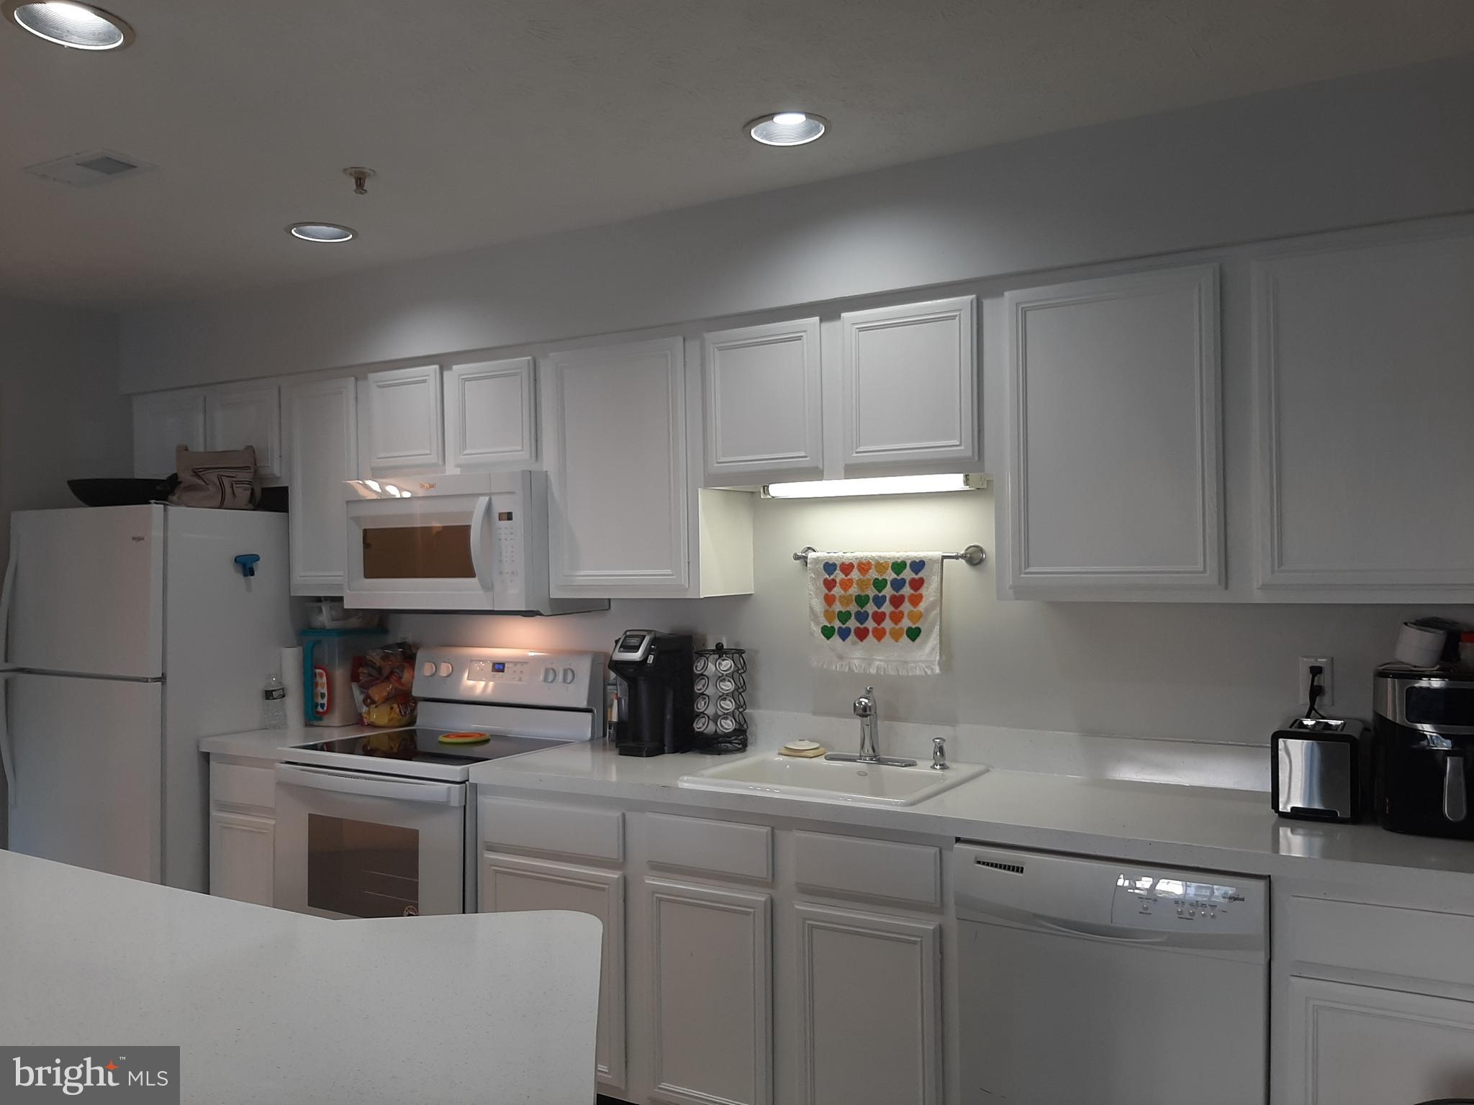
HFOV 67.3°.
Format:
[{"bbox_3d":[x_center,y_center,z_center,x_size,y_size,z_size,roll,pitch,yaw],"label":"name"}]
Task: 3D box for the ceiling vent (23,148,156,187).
[{"bbox_3d":[-1.630,-0.958,2.791,0.325,0.020,0.160,-1,-1,29],"label":"ceiling vent"}]

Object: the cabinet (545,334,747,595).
[{"bbox_3d":[-0.264,-0.246,3.340,0.530,0.763,0.330,-1,-1,29],"label":"cabinet"}]

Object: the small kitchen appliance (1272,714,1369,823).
[{"bbox_3d":[1.296,0.476,2.466,0.170,0.188,0.260,-1,-1,29],"label":"small kitchen appliance"}]

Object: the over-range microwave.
[{"bbox_3d":[-0.854,-0.023,3.602,0.758,0.424,0.435,-1,-1,29],"label":"over-range microwave"}]

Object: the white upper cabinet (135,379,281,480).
[{"bbox_3d":[-1.908,-0.420,4.249,0.900,0.375,0.334,-1,-1,29],"label":"white upper cabinet"}]

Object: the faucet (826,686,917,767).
[{"bbox_3d":[0.347,0.471,2.984,0.260,0.220,0.170,-1,-1,22],"label":"faucet"}]

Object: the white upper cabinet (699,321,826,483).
[{"bbox_3d":[0.142,-0.404,3.119,0.384,0.441,0.330,-1,-1,29],"label":"white upper cabinet"}]

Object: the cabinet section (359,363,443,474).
[{"bbox_3d":[-1.013,-0.423,3.732,0.377,0.343,0.318,-1,-1,29],"label":"cabinet section"}]

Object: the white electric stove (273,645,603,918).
[{"bbox_3d":[-0.914,0.921,3.461,0.761,1.188,0.680,-1,-1,29],"label":"white electric stove"}]

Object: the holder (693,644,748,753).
[{"bbox_3d":[-0.053,0.433,3.291,0.157,0.320,0.157,0,-1,0],"label":"holder"}]

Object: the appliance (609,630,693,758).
[{"bbox_3d":[-0.273,0.420,3.351,0.195,0.355,0.245,-1,-1,29],"label":"appliance"}]

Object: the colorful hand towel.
[{"bbox_3d":[0.381,0.166,3.075,0.400,0.335,0.050,-1,-1,29],"label":"colorful hand towel"}]

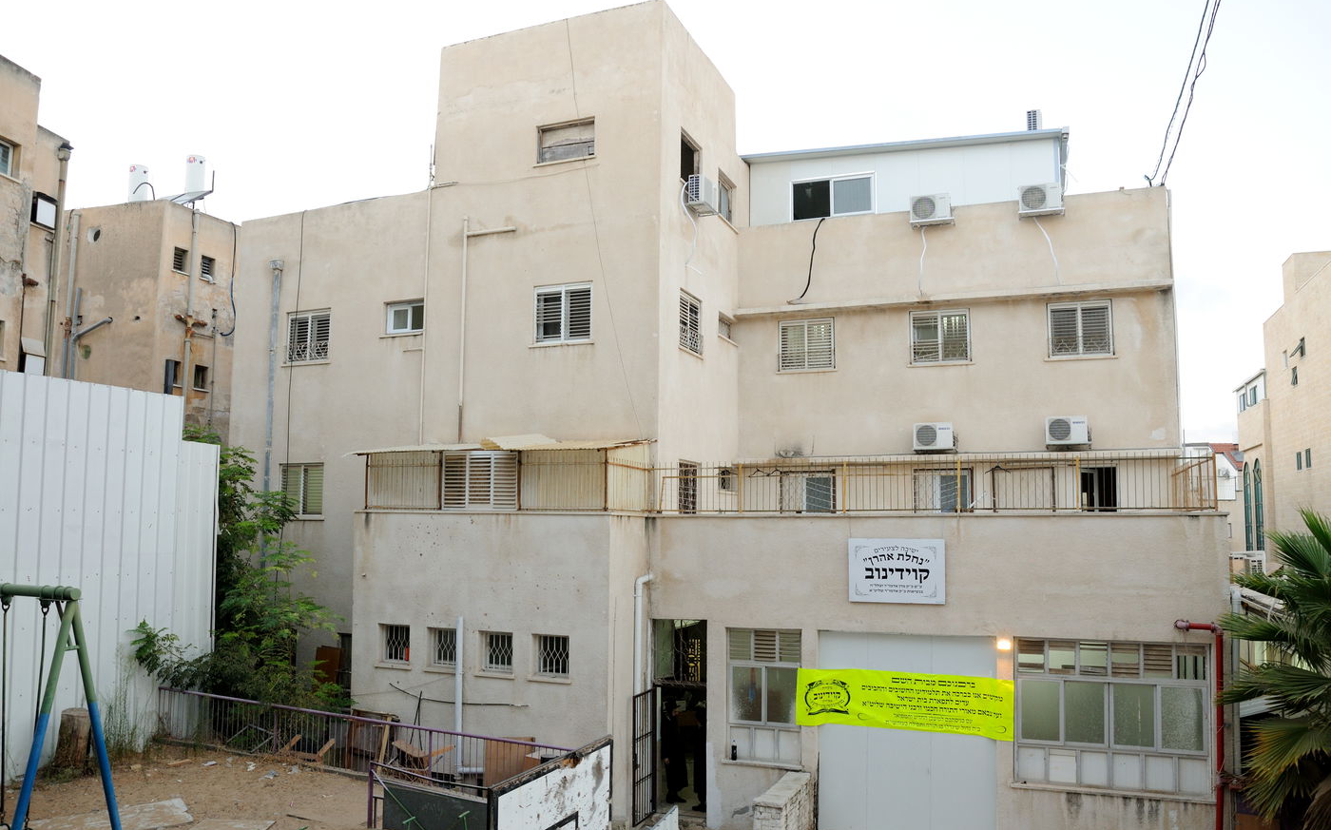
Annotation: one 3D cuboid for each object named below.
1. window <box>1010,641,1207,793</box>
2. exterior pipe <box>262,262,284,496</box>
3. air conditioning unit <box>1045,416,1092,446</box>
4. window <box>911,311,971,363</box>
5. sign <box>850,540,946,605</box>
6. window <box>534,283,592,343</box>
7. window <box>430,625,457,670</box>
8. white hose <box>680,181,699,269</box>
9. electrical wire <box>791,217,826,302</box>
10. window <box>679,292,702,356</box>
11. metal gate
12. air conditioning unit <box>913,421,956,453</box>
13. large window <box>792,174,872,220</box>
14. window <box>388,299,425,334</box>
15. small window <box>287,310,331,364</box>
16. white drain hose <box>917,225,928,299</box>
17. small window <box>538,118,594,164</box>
[{"bbox_3d":[6.240,4.215,12.961,2.564,2.068,0.140,-2,-6,22],"label":"window"},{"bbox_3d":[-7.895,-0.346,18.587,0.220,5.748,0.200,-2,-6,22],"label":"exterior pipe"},{"bbox_3d":[8.007,0.332,18.424,0.787,0.569,0.320,-2,-7,17],"label":"air conditioning unit"},{"bbox_3d":[5.575,-1.588,18.690,1.183,1.084,0.120,-2,-6,22],"label":"window"},{"bbox_3d":[3.524,2.388,14.120,1.463,0.992,0.050,-2,-6,22],"label":"sign"},{"bbox_3d":[-1.907,-1.894,17.515,1.214,1.126,0.120,-2,-7,22],"label":"window"},{"bbox_3d":[-3.618,3.850,15.250,0.623,0.661,0.150,-2,-6,22],"label":"window"},{"bbox_3d":[0.529,-3.646,17.721,0.120,1.609,0.977,-2,-6,22],"label":"white hose"},{"bbox_3d":[3.007,-3.270,19.408,0.761,1.874,0.080,-2,-6,22],"label":"electrical wire"},{"bbox_3d":[0.472,-1.746,17.629,0.090,1.038,1.149,-2,-6,22],"label":"window"},{"bbox_3d":[-0.325,5.614,15.192,0.050,2.018,0.920,-3,-7,22],"label":"metal gate"},{"bbox_3d":[5.242,0.425,17.966,0.780,0.560,0.300,-2,-6,22],"label":"air conditioning unit"},{"bbox_3d":[3.915,-5.075,21.616,1.877,1.006,0.100,-2,-7,17],"label":"large window"},{"bbox_3d":[-4.976,-1.876,17.702,0.889,0.681,0.120,-2,-6,22],"label":"window"},{"bbox_3d":[-7.166,-1.570,18.570,1.165,1.055,0.120,-2,-6,22],"label":"small window"},{"bbox_3d":[5.544,-3.279,19.881,0.194,1.583,0.050,-2,-7,17],"label":"white drain hose"},{"bbox_3d":[-1.801,-4.970,16.735,1.156,0.843,0.120,-2,-6,22],"label":"small window"}]

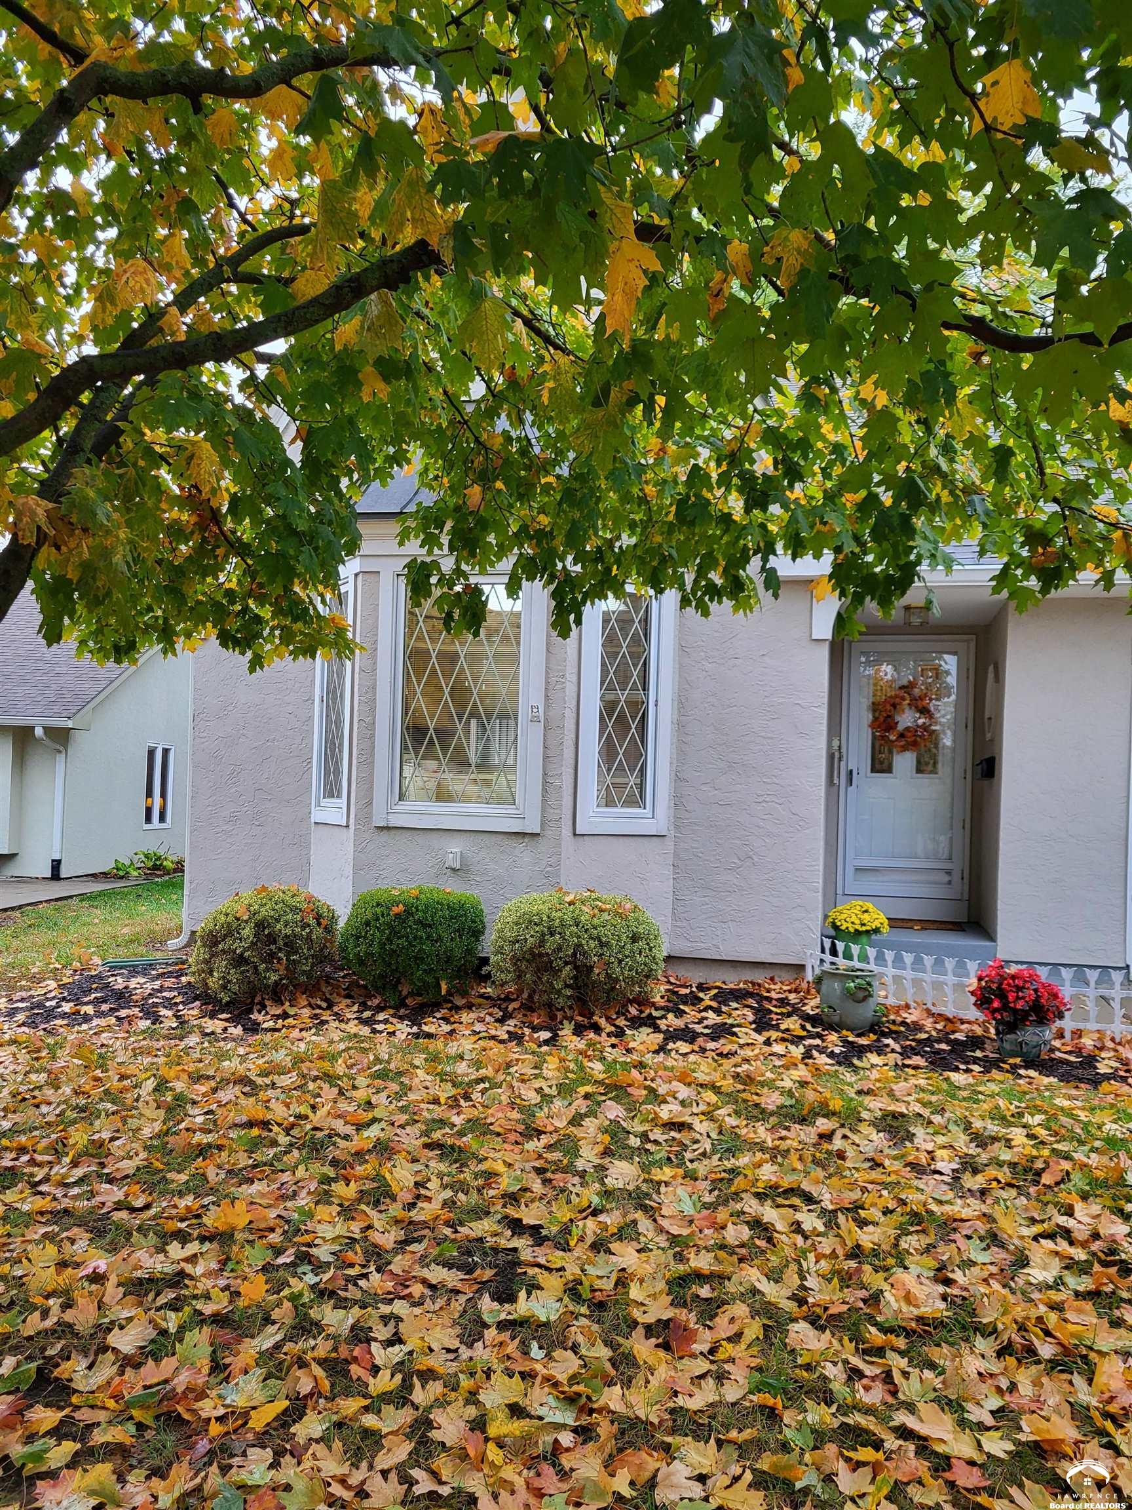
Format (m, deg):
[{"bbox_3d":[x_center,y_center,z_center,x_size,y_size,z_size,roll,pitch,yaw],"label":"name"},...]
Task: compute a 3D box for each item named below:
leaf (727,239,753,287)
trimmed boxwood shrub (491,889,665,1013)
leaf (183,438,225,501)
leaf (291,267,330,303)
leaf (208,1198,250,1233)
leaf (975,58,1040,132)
[{"bbox_3d":[0.322,-0.910,2.100,0.060,0.090,0.030,2,0,-11],"label":"leaf"},{"bbox_3d":[0.073,1.245,7.350,1.090,0.750,1.000,1,1,8],"label":"trimmed boxwood shrub"},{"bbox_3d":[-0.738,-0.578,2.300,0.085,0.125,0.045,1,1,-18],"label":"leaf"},{"bbox_3d":[-0.583,-1.067,2.600,0.100,0.110,0.030,2,0,-6],"label":"leaf"},{"bbox_3d":[-1.099,1.499,3.700,0.140,0.050,0.120,2,0,0],"label":"leaf"},{"bbox_3d":[0.721,-1.069,1.850,0.112,0.135,0.030,2,0,17],"label":"leaf"}]

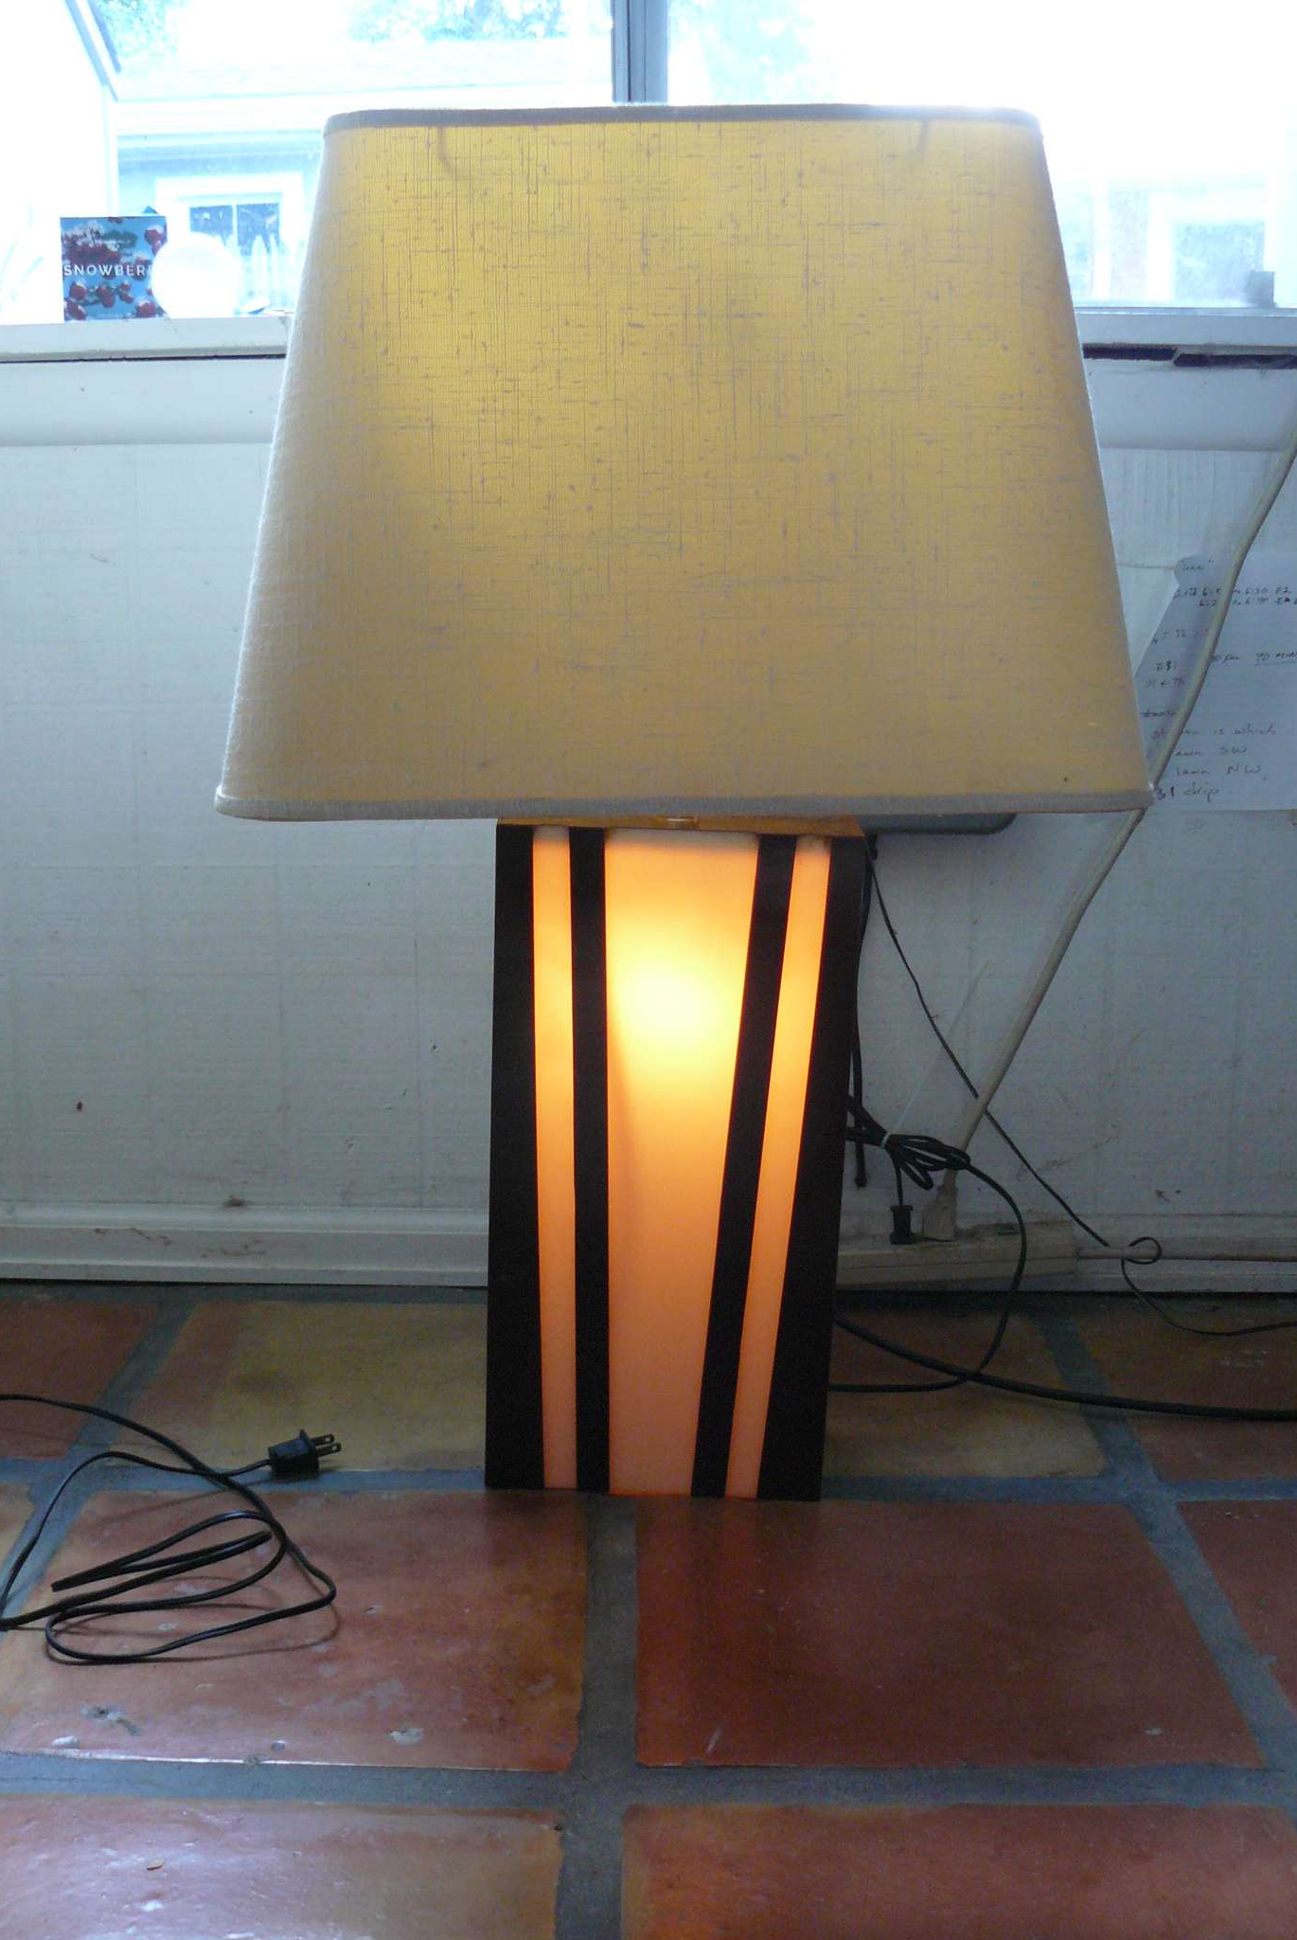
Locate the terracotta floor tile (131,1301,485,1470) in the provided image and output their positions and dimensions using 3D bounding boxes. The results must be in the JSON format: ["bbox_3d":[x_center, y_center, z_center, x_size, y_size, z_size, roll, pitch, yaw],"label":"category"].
[{"bbox_3d":[-0.187,0.288,1.384,0.299,0.016,0.291,1,11,0],"label":"terracotta floor tile"}]

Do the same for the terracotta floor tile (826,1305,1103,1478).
[{"bbox_3d":[0.141,0.291,1.386,0.297,0.016,0.290,1,11,0],"label":"terracotta floor tile"}]

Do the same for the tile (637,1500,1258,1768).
[{"bbox_3d":[0.141,0.352,1.072,0.297,0.016,0.280,1,11,0],"label":"tile"}]

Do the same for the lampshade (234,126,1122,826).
[{"bbox_3d":[0.018,-0.289,1.193,0.508,0.358,0.370,0,11,1],"label":"lampshade"}]

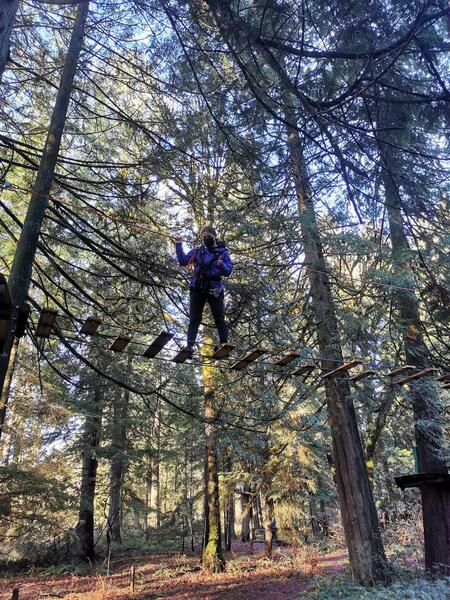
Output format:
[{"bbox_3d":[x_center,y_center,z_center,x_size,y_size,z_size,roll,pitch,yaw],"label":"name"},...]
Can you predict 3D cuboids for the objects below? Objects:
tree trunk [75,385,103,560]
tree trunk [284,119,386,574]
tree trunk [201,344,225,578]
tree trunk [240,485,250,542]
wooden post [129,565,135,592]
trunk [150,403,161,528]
[{"bbox_3d":[-5.236,6.475,18.292,0.720,6.450,0.720,2,-25,-15],"label":"tree trunk"},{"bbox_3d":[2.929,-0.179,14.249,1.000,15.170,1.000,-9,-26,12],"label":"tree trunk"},{"bbox_3d":[-0.483,4.935,16.119,0.620,7.680,0.620,-1,-25,-2],"label":"tree trunk"},{"bbox_3d":[1.346,13.649,30.016,0.620,3.380,0.620,-1,-25,2],"label":"tree trunk"},{"bbox_3d":[-2.040,6.077,10.209,0.100,0.550,0.100,3,-25,-10],"label":"wooden post"},{"bbox_3d":[-5.044,11.664,33.905,0.680,8.790,0.680,2,-25,-8],"label":"trunk"}]

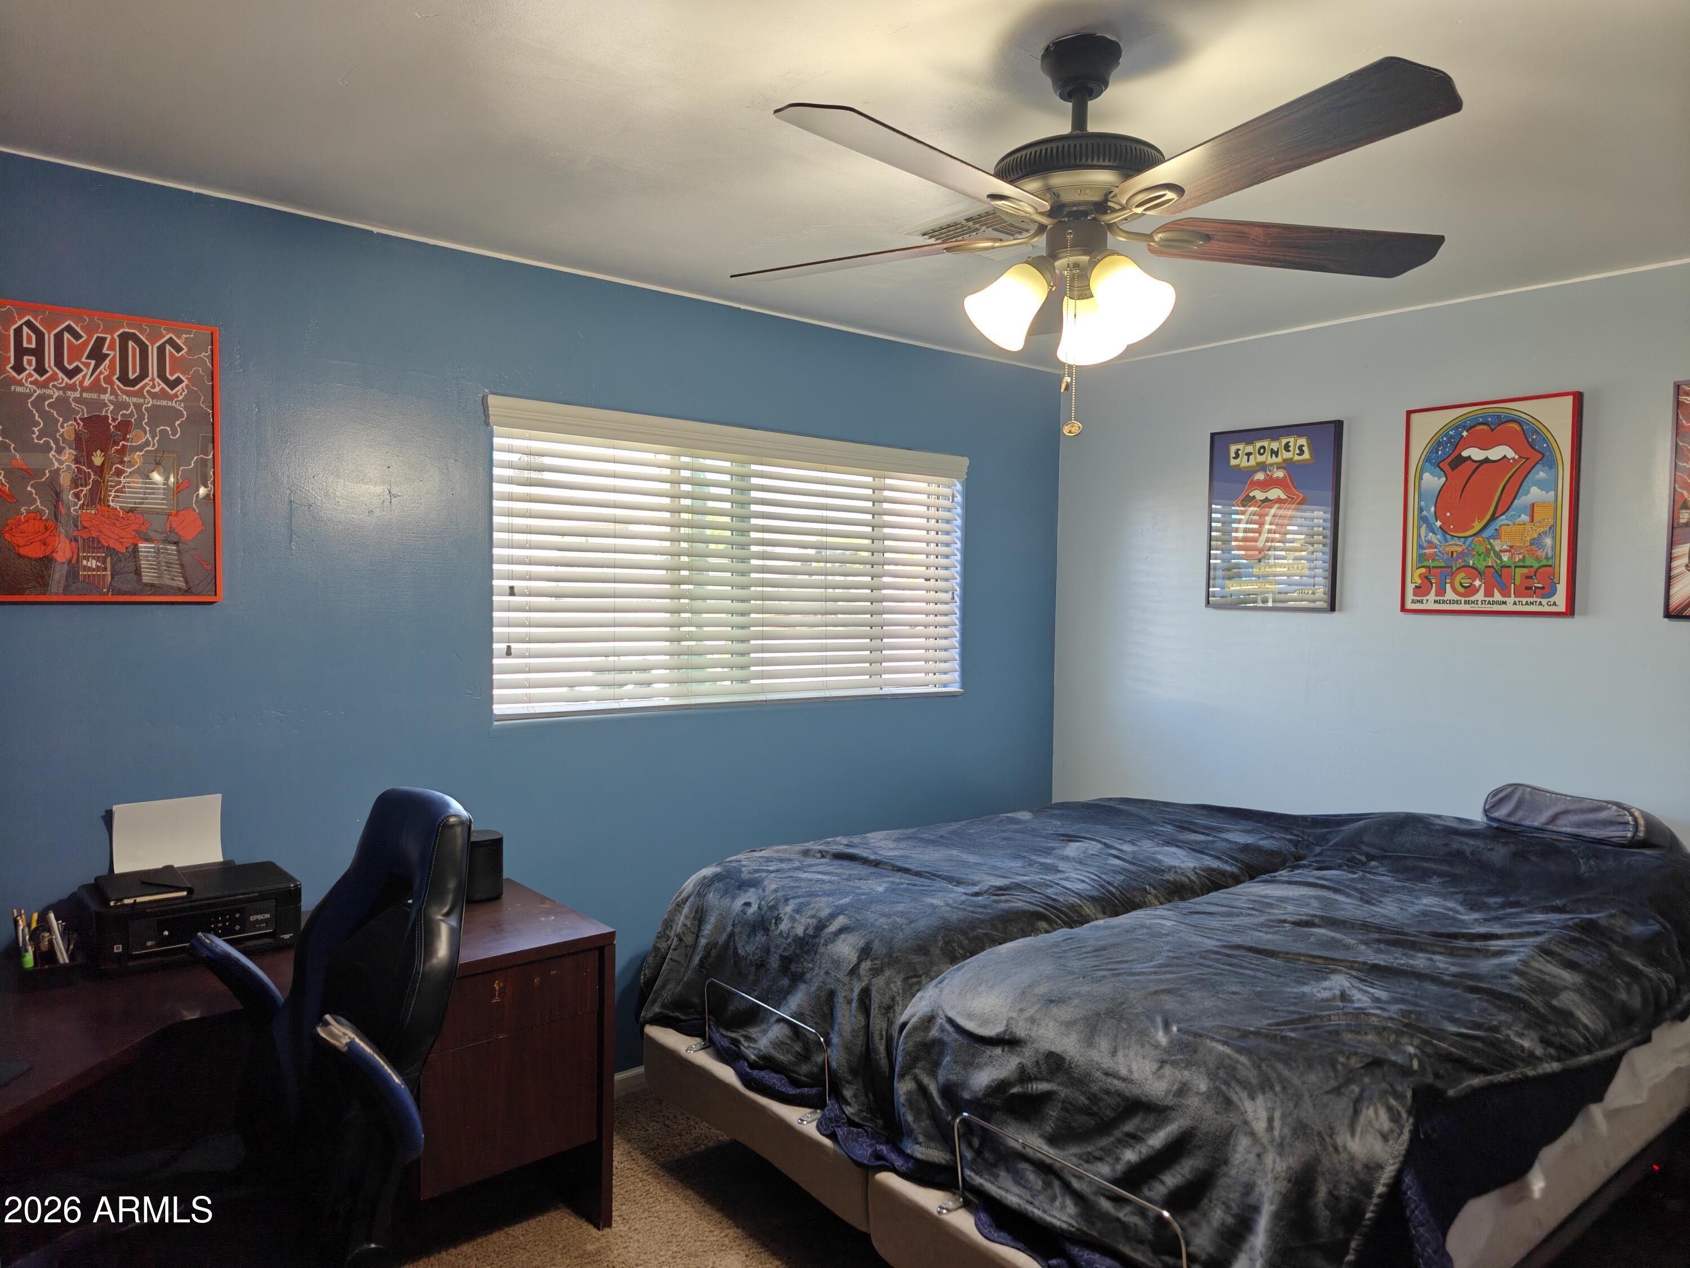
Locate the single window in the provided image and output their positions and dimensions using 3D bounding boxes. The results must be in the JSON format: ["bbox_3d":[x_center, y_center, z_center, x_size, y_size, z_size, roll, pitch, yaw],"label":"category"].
[{"bbox_3d":[-0.276,-0.211,3.634,1.844,0.873,0.075,-1,3,-40],"label":"single window"}]

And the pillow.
[{"bbox_3d":[1.886,0.443,2.873,0.330,0.120,0.380,-1,3,-40],"label":"pillow"}]

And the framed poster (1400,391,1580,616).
[{"bbox_3d":[1.903,-0.369,3.328,0.030,0.625,0.468,-1,3,-40],"label":"framed poster"}]

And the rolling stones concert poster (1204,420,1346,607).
[{"bbox_3d":[1.463,-0.394,3.853,0.030,0.623,0.462,-1,3,-40],"label":"rolling stones concert poster"}]

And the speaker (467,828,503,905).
[{"bbox_3d":[-0.968,0.606,2.919,0.120,0.161,0.120,-1,3,-40],"label":"speaker"}]

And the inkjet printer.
[{"bbox_3d":[-1.448,0.624,2.493,0.386,0.140,0.275,-1,3,-40],"label":"inkjet printer"}]

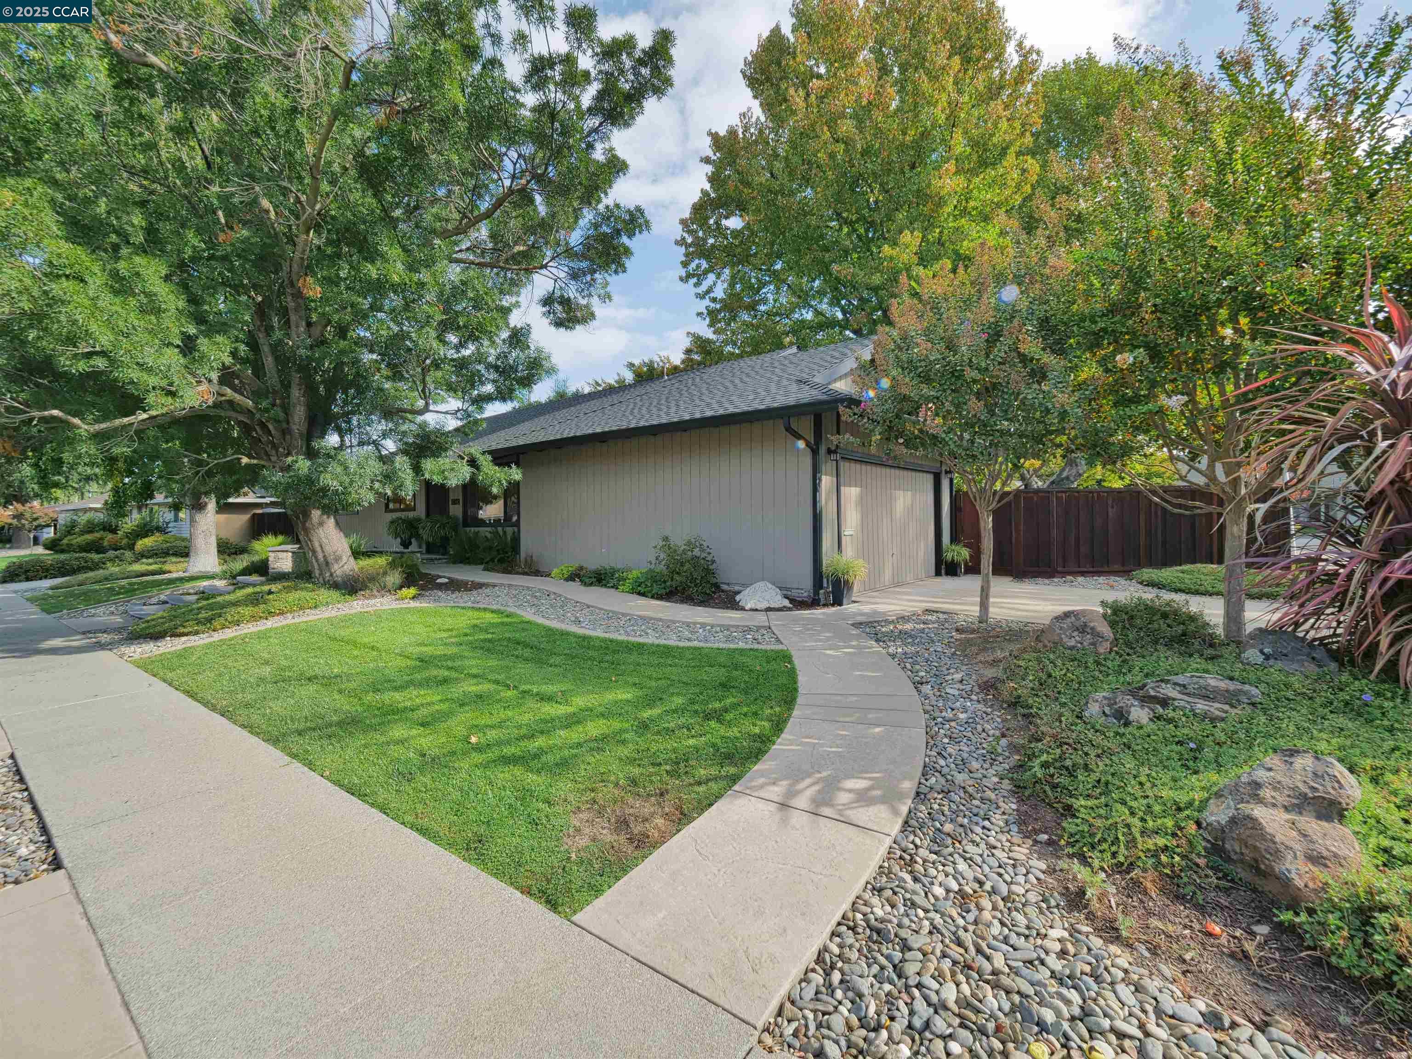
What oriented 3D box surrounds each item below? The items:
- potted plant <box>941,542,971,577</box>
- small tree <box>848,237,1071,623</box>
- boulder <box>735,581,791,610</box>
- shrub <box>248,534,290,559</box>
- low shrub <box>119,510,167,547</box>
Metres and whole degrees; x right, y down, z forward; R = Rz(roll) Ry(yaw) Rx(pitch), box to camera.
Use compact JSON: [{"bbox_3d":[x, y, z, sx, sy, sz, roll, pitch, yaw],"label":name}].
[{"bbox_3d":[5.090,0.605,11.600,0.570,0.700,0.570,0,1,41],"label":"potted plant"},{"bbox_3d":[3.080,-1.220,7.150,2.600,4.750,2.600,0,1,41],"label":"small tree"},{"bbox_3d":[0.815,0.940,8.100,0.870,0.400,0.580,0,1,38],"label":"boulder"},{"bbox_3d":[-12.990,0.530,17.000,1.050,0.820,1.050,0,1,38],"label":"shrub"},{"bbox_3d":[-26.400,0.020,26.800,1.750,1.900,1.750,0,1,38],"label":"low shrub"}]

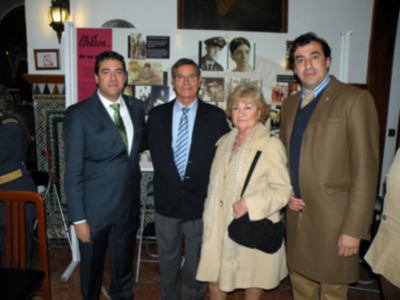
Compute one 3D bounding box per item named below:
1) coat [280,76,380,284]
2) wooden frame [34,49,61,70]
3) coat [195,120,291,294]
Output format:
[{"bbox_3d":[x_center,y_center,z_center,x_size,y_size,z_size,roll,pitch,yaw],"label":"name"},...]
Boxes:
[{"bbox_3d":[0.652,0.155,1.634,0.530,1.020,0.340,8,10,42],"label":"coat"},{"bbox_3d":[-1.518,-0.898,3.112,0.250,0.205,0.020,2,8,3],"label":"wooden frame"},{"bbox_3d":[0.243,0.309,1.737,0.500,0.910,0.350,6,9,33],"label":"coat"}]

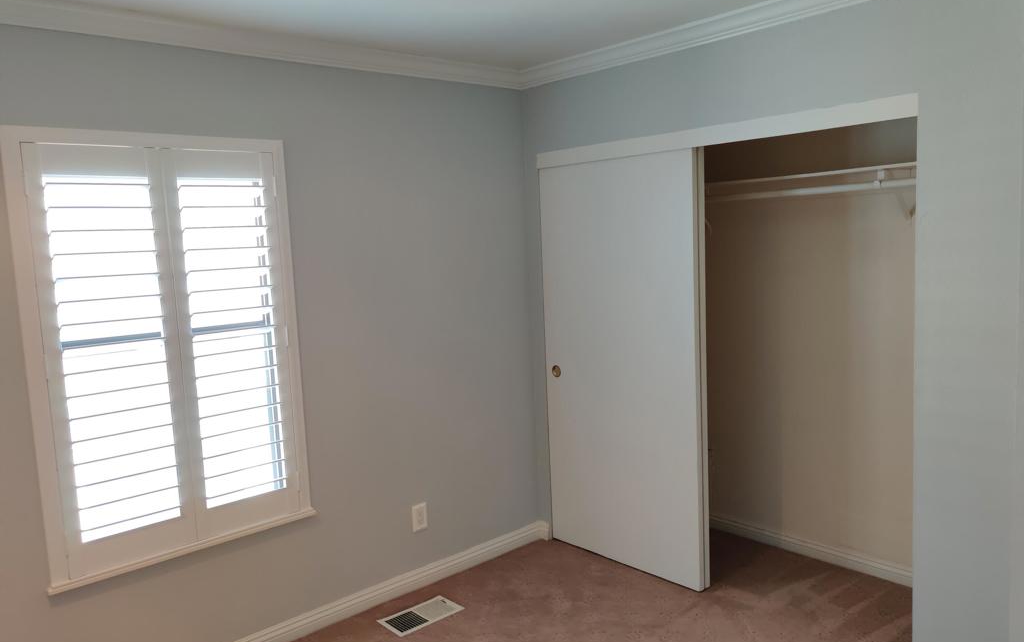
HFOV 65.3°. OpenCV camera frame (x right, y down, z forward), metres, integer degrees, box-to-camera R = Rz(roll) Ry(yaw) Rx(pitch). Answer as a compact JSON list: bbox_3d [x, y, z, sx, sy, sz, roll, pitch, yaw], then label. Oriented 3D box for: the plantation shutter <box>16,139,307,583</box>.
[{"bbox_3d":[-1.241,0.112,2.974,0.895,1.490,0.075,-8,8,-42],"label":"plantation shutter"}]

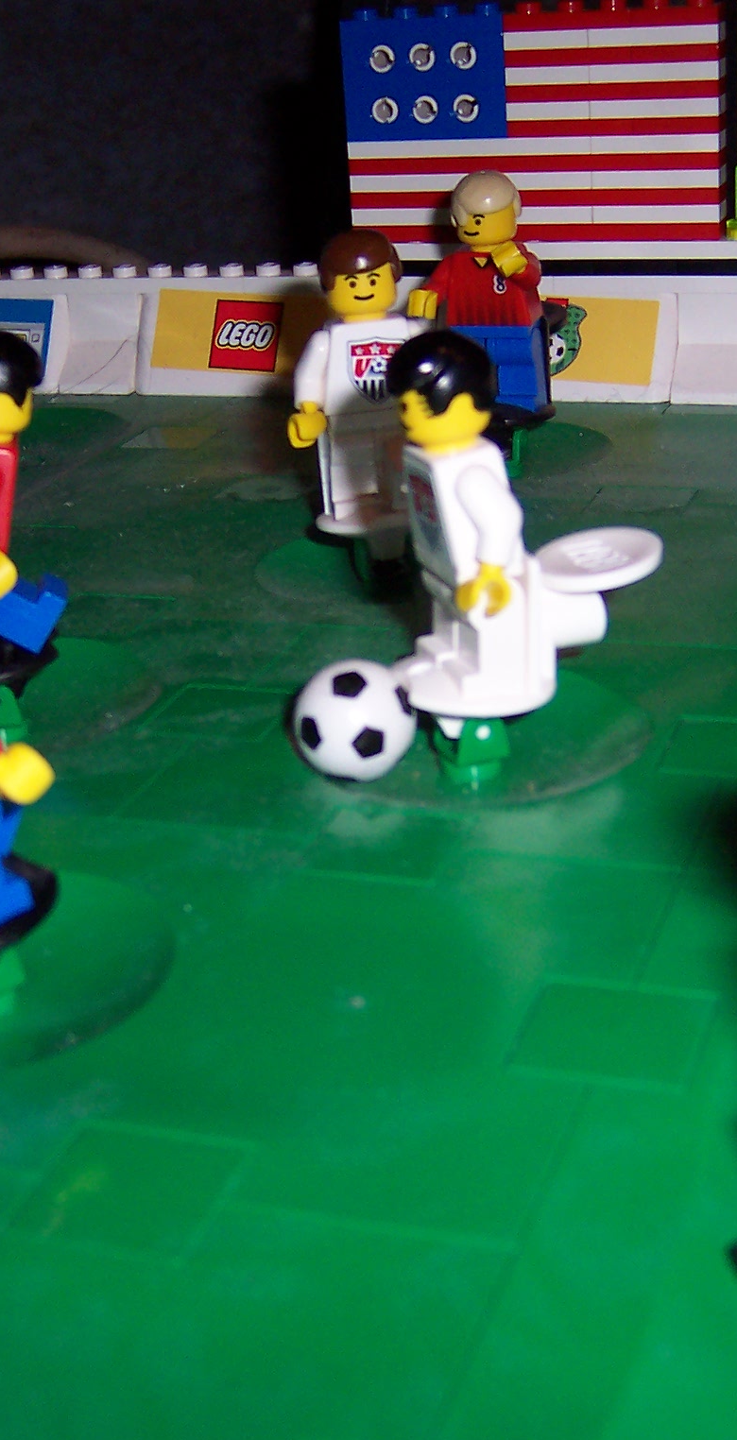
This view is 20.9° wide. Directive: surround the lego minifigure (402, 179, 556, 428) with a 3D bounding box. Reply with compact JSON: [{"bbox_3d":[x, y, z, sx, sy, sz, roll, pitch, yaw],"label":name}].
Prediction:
[{"bbox_3d":[0.021,-0.075,0.355,0.026,0.044,0.017,3,22,23],"label":"lego minifigure"}]

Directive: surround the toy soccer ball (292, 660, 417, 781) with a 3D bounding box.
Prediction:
[{"bbox_3d":[-0.001,0.000,0.228,0.014,0.014,0.014,-3,22,1],"label":"toy soccer ball"}]

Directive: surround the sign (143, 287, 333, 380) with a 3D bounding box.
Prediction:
[{"bbox_3d":[-0.024,-0.078,0.401,0.040,0.016,0.003,4,-1,19],"label":"sign"}]

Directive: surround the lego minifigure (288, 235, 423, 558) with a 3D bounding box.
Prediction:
[{"bbox_3d":[0.000,-0.049,0.300,0.027,0.048,0.018,-8,17,-10],"label":"lego minifigure"}]

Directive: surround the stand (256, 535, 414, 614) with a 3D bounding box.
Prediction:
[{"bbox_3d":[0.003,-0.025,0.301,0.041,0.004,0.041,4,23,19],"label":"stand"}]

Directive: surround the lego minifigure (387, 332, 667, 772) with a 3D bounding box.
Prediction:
[{"bbox_3d":[0.017,-0.020,0.228,0.032,0.050,0.026,-12,13,-9],"label":"lego minifigure"}]

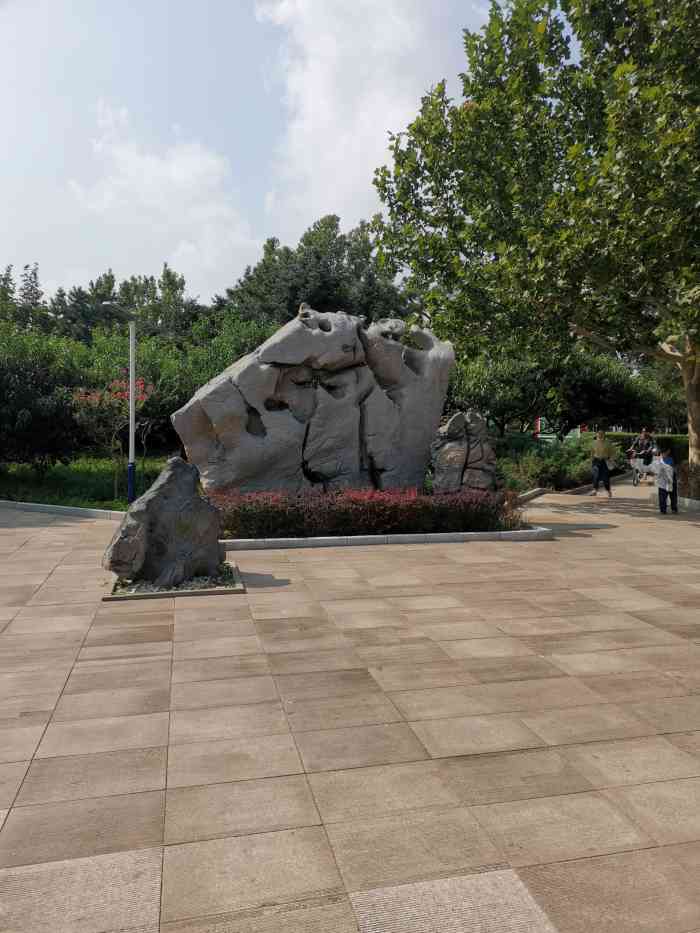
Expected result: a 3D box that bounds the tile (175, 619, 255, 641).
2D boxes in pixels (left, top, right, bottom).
[{"bbox_3d":[-1.050,1.296,5.470,0.633,0.040,0.423,-1,4,-13],"label":"tile"}]

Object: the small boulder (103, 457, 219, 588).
[{"bbox_3d":[-1.871,0.494,6.987,1.151,1.183,0.837,-1,4,-13],"label":"small boulder"}]

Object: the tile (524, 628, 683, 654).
[{"bbox_3d":[1.815,1.256,5.027,1.200,0.050,0.400,-1,4,-13],"label":"tile"}]

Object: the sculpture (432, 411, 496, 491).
[{"bbox_3d":[1.779,-0.057,10.936,0.920,1.620,0.750,-1,4,-13],"label":"sculpture"}]

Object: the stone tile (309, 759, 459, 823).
[{"bbox_3d":[0.150,1.474,3.154,0.633,0.040,0.423,-1,4,-13],"label":"stone tile"}]

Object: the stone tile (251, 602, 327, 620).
[{"bbox_3d":[-0.518,1.225,5.868,0.614,0.030,0.415,-1,4,-13],"label":"stone tile"}]

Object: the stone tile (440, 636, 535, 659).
[{"bbox_3d":[0.955,1.302,4.937,0.607,0.040,0.406,0,4,-13],"label":"stone tile"}]

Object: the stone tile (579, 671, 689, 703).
[{"bbox_3d":[1.748,1.344,4.274,0.596,0.030,0.415,-1,4,-13],"label":"stone tile"}]

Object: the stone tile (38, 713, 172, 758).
[{"bbox_3d":[-1.239,1.381,3.574,0.607,0.040,0.406,0,4,-13],"label":"stone tile"}]

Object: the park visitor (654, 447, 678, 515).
[{"bbox_3d":[5.464,0.250,12.100,0.290,1.130,0.370,-3,5,-37],"label":"park visitor"}]

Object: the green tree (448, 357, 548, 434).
[{"bbox_3d":[4.012,-1.452,18.684,3.200,3.400,3.000,0,4,0],"label":"green tree"}]

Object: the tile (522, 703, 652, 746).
[{"bbox_3d":[1.218,1.353,3.655,0.600,0.050,0.400,-1,4,-13],"label":"tile"}]

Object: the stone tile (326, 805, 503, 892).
[{"bbox_3d":[0.247,1.505,2.743,0.633,0.040,0.423,-1,4,-13],"label":"stone tile"}]

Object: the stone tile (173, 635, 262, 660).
[{"bbox_3d":[-0.904,1.252,4.790,0.600,0.050,0.400,-1,4,-13],"label":"stone tile"}]

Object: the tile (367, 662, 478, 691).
[{"bbox_3d":[0.474,1.375,4.530,0.633,0.040,0.423,-1,4,-13],"label":"tile"}]

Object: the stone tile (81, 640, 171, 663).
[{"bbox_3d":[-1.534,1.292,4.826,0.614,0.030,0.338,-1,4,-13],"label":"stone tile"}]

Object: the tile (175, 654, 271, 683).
[{"bbox_3d":[-0.833,1.317,4.511,0.607,0.040,0.406,0,4,-13],"label":"tile"}]

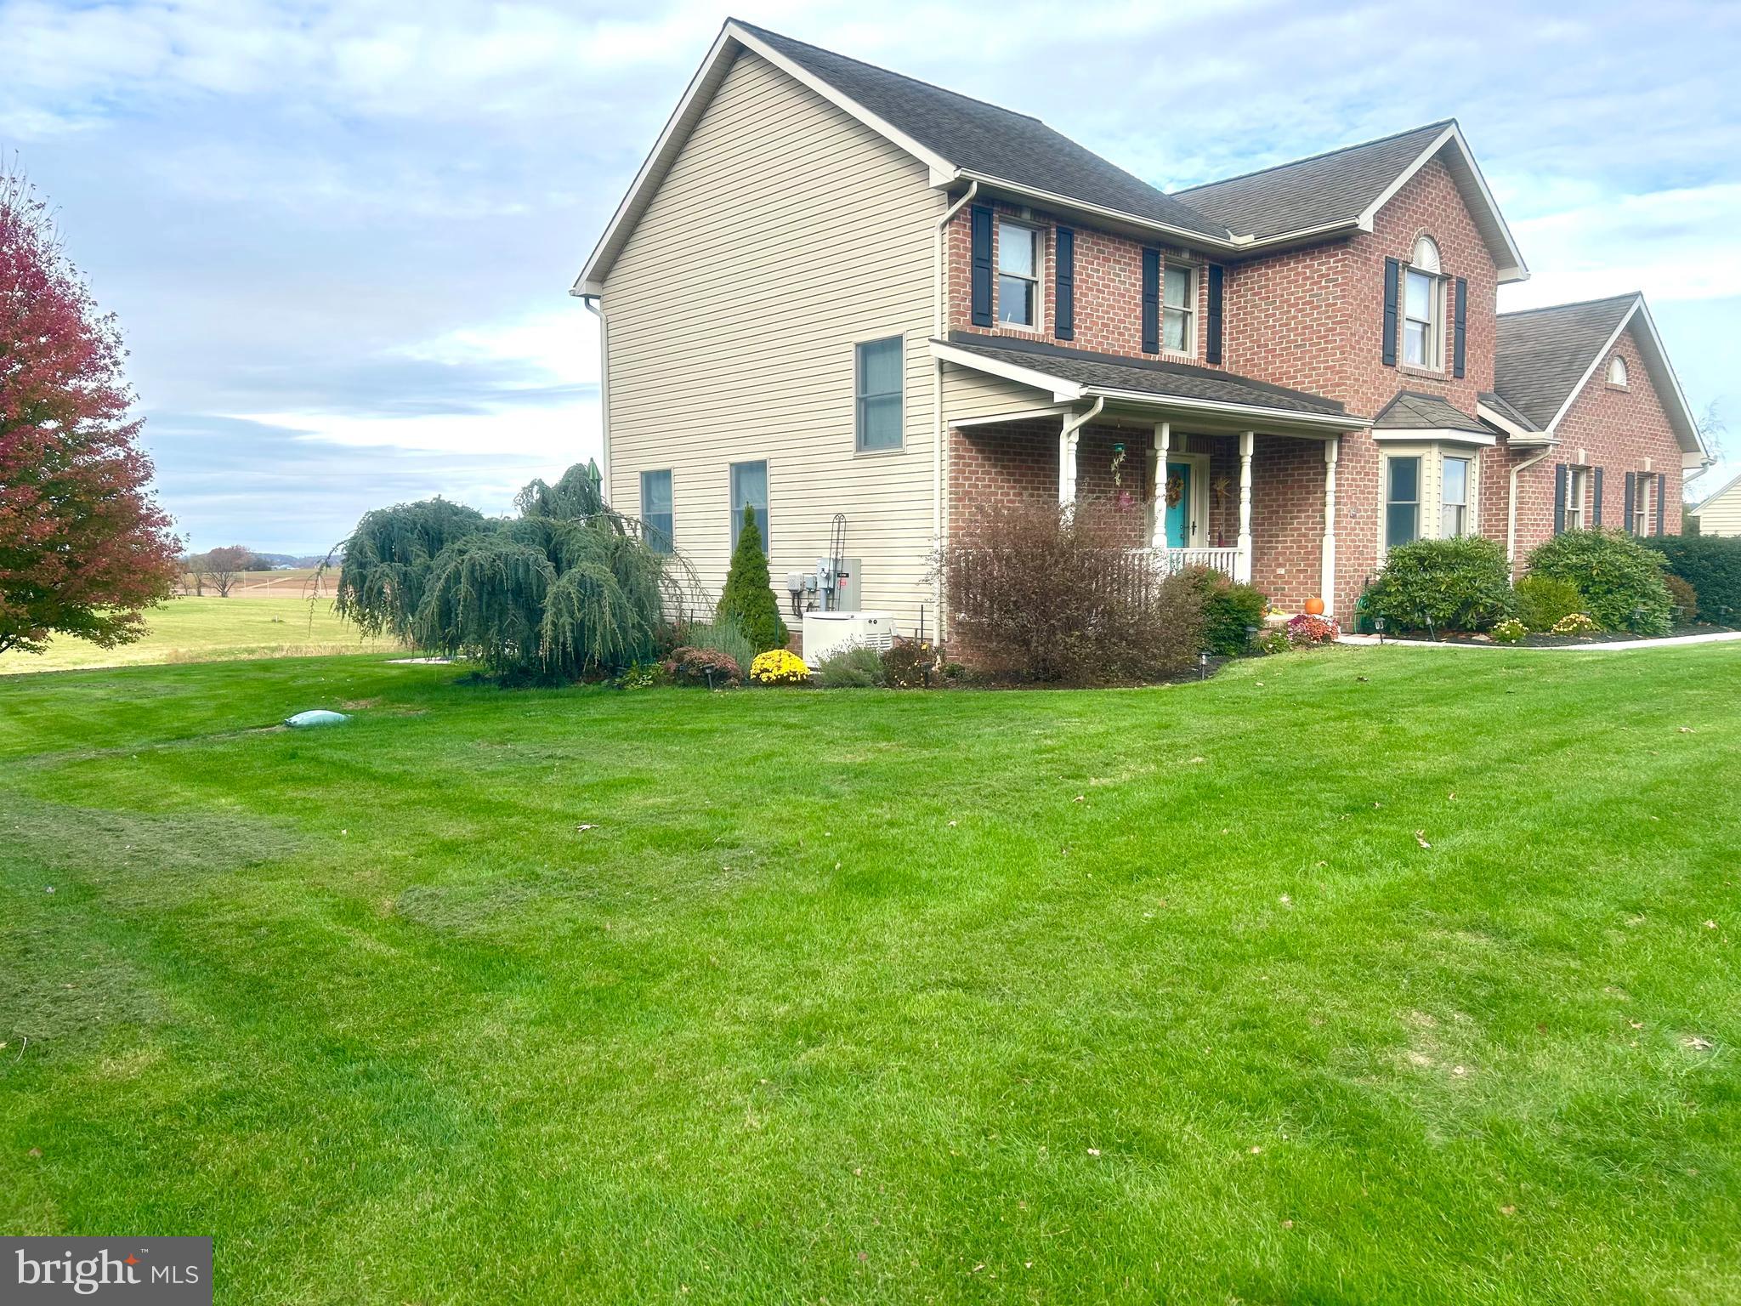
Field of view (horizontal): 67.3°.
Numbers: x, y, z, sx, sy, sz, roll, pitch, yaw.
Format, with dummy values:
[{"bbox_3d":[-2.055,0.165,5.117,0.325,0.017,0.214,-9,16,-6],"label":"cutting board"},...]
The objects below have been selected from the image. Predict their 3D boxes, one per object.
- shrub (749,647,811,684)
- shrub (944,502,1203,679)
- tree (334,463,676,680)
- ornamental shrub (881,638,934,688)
[{"bbox_3d":[-1.028,0.146,14.749,0.670,0.398,0.660,-1,4,-4],"label":"shrub"},{"bbox_3d":[2.076,-0.654,13.529,2.625,1.888,2.221,0,4,9],"label":"shrub"},{"bbox_3d":[-4.729,-1.092,16.897,4.280,2.712,3.500,-2,4,-16],"label":"tree"},{"bbox_3d":[0.418,0.093,14.349,0.594,0.527,0.580,0,4,2],"label":"ornamental shrub"}]

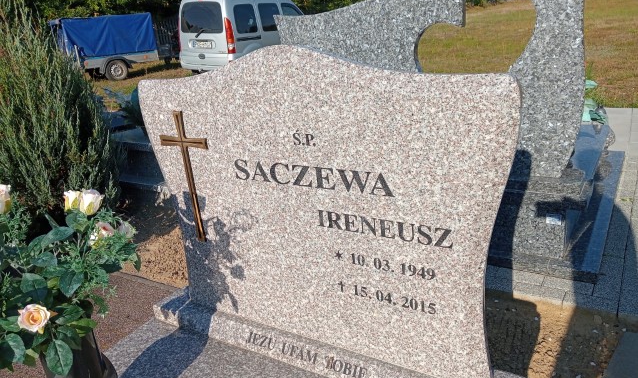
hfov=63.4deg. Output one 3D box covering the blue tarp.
[{"bbox_3d":[-5.512,-3.918,13.251,2.214,0.942,1.253,-18,24,-35],"label":"blue tarp"}]

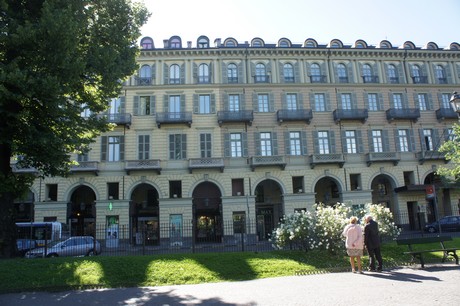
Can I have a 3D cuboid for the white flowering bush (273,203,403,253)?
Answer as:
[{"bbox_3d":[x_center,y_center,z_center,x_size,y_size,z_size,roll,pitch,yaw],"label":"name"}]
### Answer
[{"bbox_3d":[4.684,3.440,15.600,5.400,2.250,2.900,-2,-12,-5],"label":"white flowering bush"}]

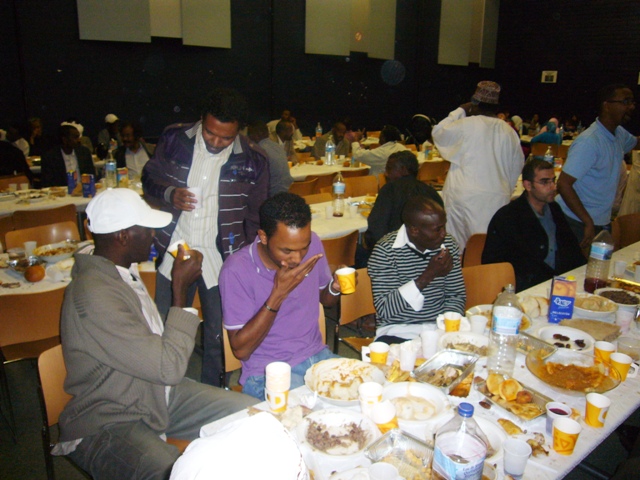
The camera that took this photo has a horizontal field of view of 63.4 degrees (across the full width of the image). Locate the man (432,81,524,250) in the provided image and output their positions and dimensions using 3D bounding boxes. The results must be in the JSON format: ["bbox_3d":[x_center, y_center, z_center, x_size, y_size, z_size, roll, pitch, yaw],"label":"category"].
[{"bbox_3d":[1.246,-0.425,4.218,0.680,1.650,0.420,0,18,0],"label":"man"}]

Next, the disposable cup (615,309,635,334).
[{"bbox_3d":[1.196,0.322,2.012,0.071,0.084,0.071,0,18,0],"label":"disposable cup"}]

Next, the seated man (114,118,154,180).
[{"bbox_3d":[-1.699,-0.473,4.966,0.520,1.260,0.740,-9,20,-27],"label":"seated man"}]

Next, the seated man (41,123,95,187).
[{"bbox_3d":[-2.340,-0.469,5.050,0.560,1.290,0.780,-11,19,-35],"label":"seated man"}]

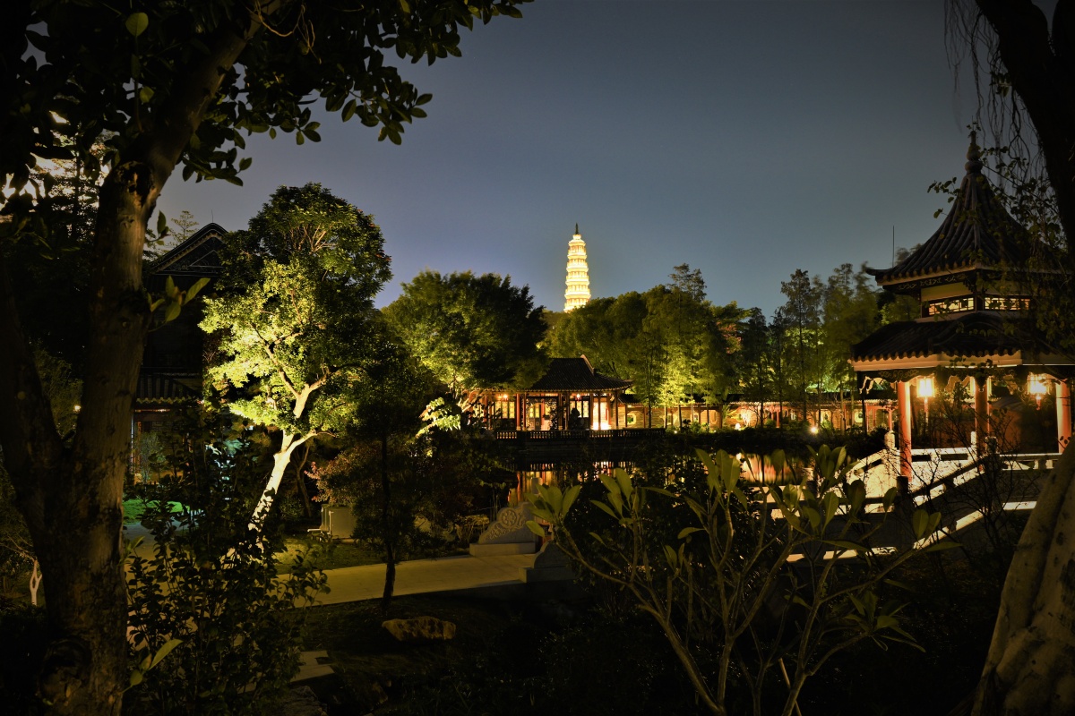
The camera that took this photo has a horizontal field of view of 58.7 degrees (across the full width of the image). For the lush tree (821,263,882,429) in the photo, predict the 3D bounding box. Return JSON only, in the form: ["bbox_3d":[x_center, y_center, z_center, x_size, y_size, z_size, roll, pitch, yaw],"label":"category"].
[{"bbox_3d":[25.961,-1.037,79.000,5.330,13.850,5.330,-1,-4,19],"label":"lush tree"}]

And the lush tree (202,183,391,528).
[{"bbox_3d":[-4.279,0.088,17.000,3.350,6.410,3.350,1,-3,-11],"label":"lush tree"}]

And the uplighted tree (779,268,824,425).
[{"bbox_3d":[22.164,-0.863,80.000,3.750,13.350,3.750,-1,-3,17],"label":"uplighted tree"}]

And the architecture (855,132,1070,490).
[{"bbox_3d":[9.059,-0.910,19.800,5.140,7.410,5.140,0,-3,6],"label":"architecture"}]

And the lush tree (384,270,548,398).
[{"bbox_3d":[-5.068,-0.797,68.000,11.730,10.840,11.140,0,-3,0],"label":"lush tree"}]

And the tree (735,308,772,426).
[{"bbox_3d":[18.566,0.807,82.000,3.230,10.300,3.230,-1,-3,11],"label":"tree"}]

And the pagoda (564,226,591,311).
[{"bbox_3d":[13.768,-29.083,330.000,9.590,34.340,9.590,0,-3,0],"label":"pagoda"}]

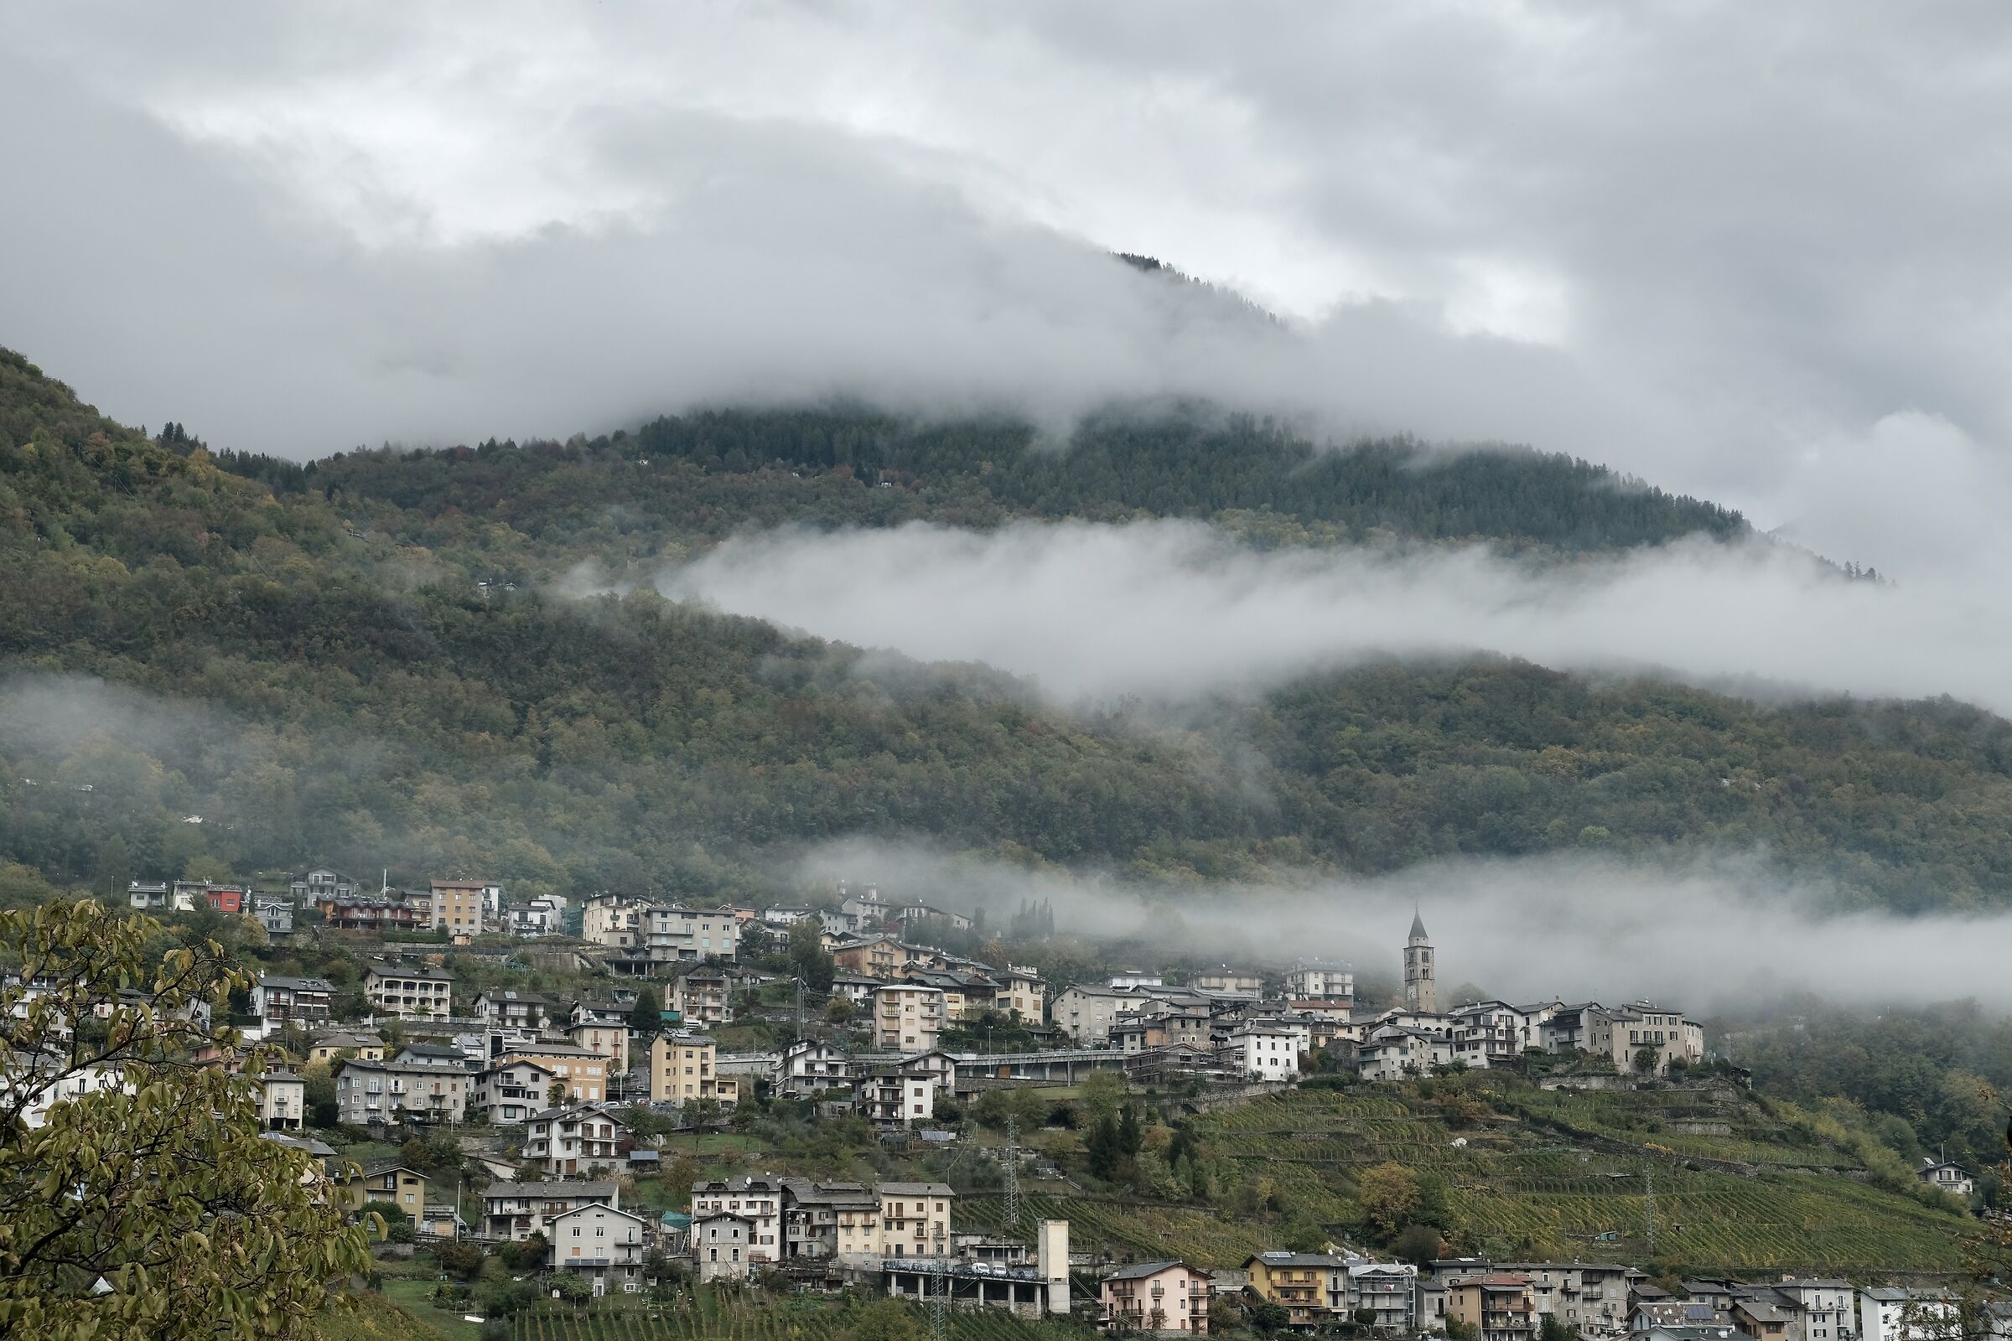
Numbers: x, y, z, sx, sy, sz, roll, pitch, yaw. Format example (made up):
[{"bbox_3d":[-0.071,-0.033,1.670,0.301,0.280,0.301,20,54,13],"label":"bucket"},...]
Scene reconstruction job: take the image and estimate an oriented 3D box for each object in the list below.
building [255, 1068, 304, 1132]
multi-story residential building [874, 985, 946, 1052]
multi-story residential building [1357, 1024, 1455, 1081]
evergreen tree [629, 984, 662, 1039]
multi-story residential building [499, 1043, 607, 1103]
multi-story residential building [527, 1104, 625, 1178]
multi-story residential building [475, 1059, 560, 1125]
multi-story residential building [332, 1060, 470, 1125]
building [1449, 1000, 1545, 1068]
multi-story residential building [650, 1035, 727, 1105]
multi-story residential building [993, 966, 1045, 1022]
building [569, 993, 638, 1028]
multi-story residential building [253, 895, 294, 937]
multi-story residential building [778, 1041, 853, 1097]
[{"bbox_3d":[-132.230,78.530,550.000,7.000,10.800,9.500,6,-13,-29],"label":"building"},{"bbox_3d":[-21.010,76.240,660.000,13.900,13.690,11.500,2,-11,-11],"label":"multi-story residential building"},{"bbox_3d":[78.980,75.910,597.000,13.500,10.800,12.500,-9,-13,40],"label":"multi-story residential building"},{"bbox_3d":[-70.590,66.960,592.000,6.100,10.800,6.100,0,-10,0],"label":"evergreen tree"},{"bbox_3d":[-82.780,73.760,549.960,18.300,11.350,11.500,6,-14,-27],"label":"multi-story residential building"},{"bbox_3d":[-74.770,81.220,520.000,13.400,12.200,13.000,7,-13,-31],"label":"multi-story residential building"},{"bbox_3d":[-90.040,77.300,553.000,11.300,11.120,12.500,6,-13,-29],"label":"multi-story residential building"},{"bbox_3d":[-113.830,79.420,568.000,23.300,11.250,9.500,7,-13,-33],"label":"multi-story residential building"},{"bbox_3d":[102.530,76.320,632.000,14.500,12.840,10.500,8,-14,-38],"label":"building"},{"bbox_3d":[-58.510,73.070,549.970,9.800,13.130,10.000,8,-15,-35],"label":"multi-story residential building"},{"bbox_3d":[3.110,71.780,665.000,9.500,12.110,7.500,11,-15,-44],"label":"multi-story residential building"},{"bbox_3d":[-82.360,71.610,619.950,12.200,7.540,10.000,5,-13,-24],"label":"building"},{"bbox_3d":[-173.510,58.710,715.000,9.600,10.200,9.500,1,-10,-9],"label":"multi-story residential building"},{"bbox_3d":[-37.090,76.650,578.000,12.000,11.500,14.500,1,-10,-10],"label":"multi-story residential building"}]

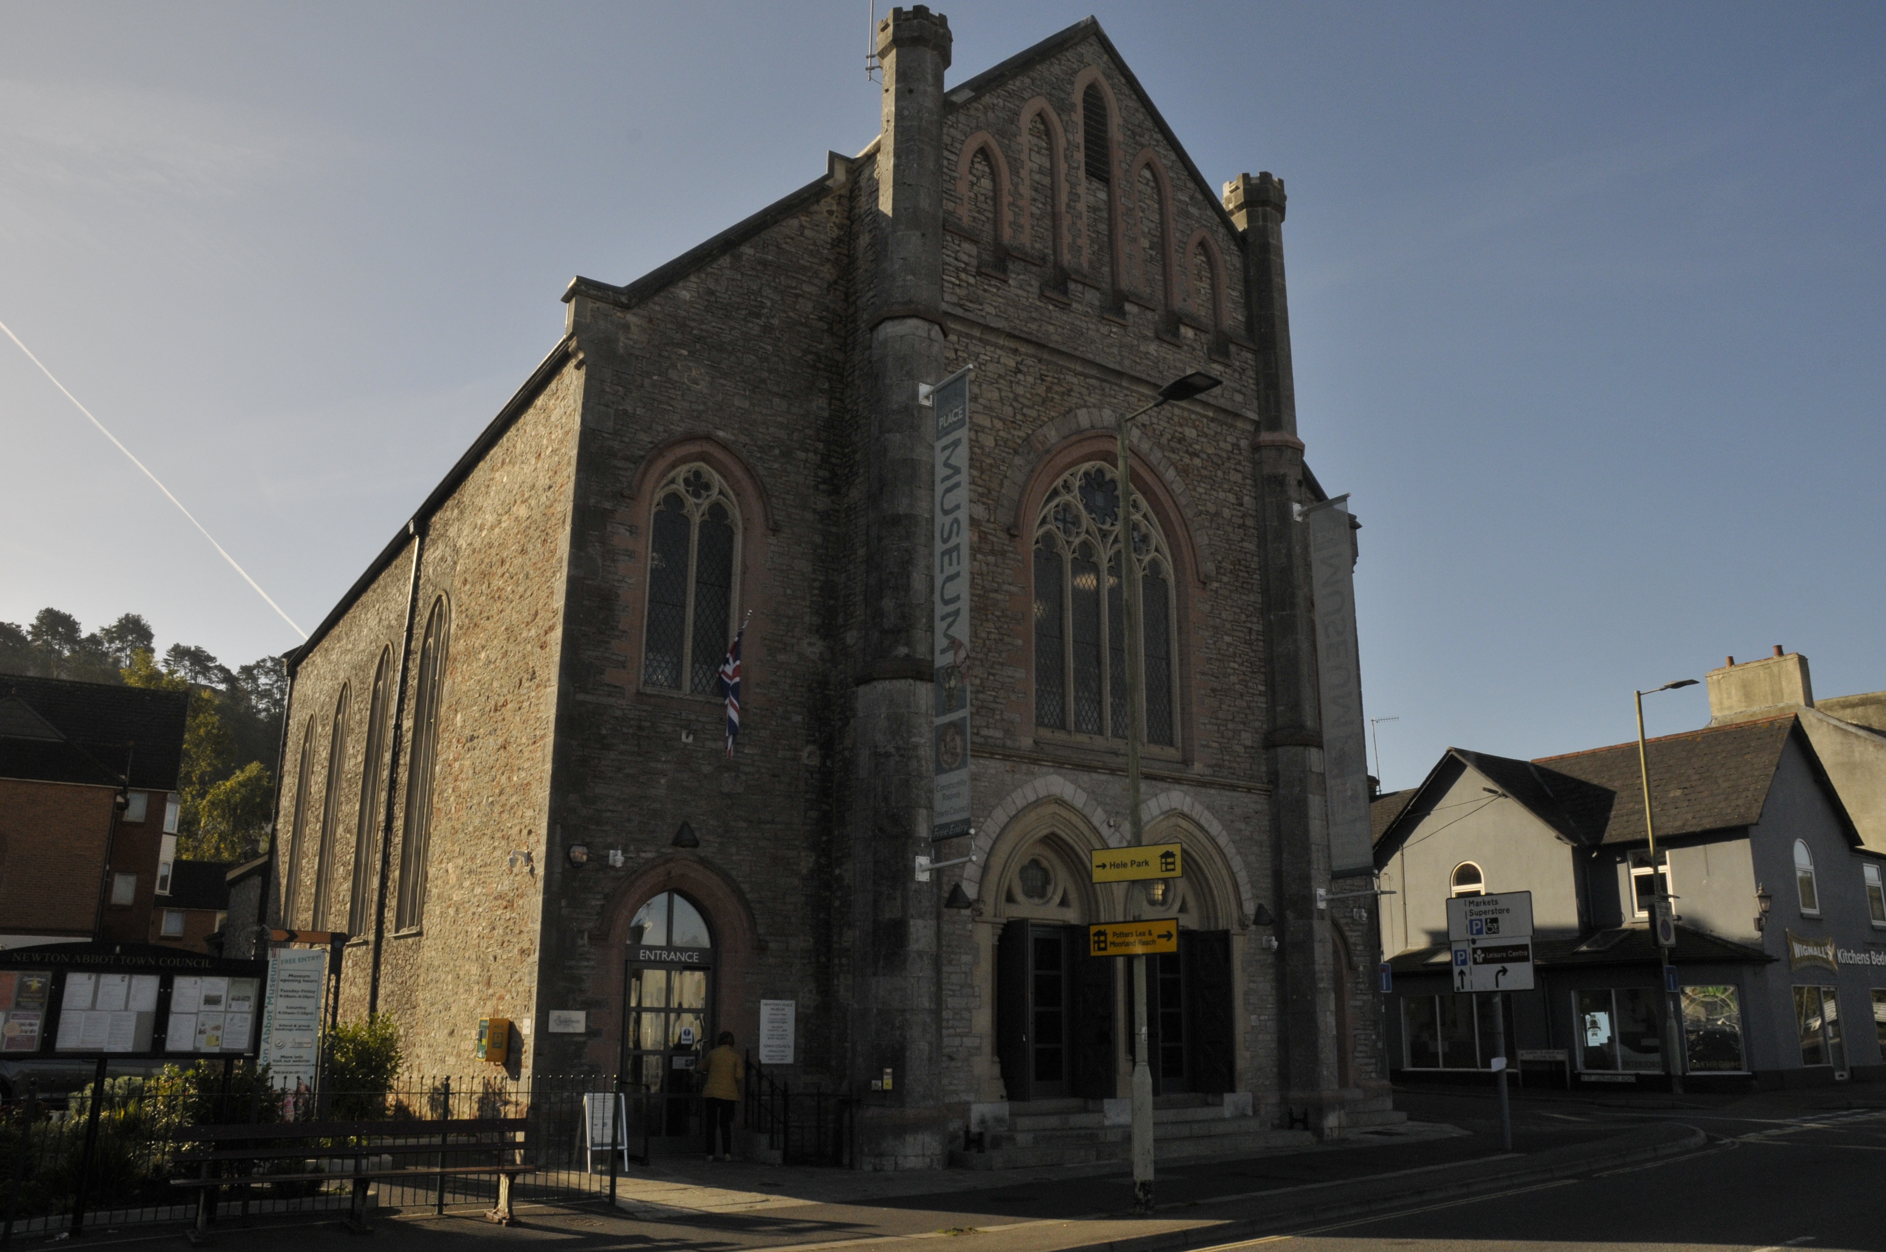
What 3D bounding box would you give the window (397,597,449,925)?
[{"bbox_3d":[-8.661,2.181,23.500,0.300,5.700,1.850,11,-19,-33],"label":"window"}]

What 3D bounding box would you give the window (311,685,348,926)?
[{"bbox_3d":[-13.350,4.037,31.024,0.291,5.771,1.794,10,-19,-32],"label":"window"}]

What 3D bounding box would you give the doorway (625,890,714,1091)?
[{"bbox_3d":[-3.652,5.127,19.057,1.323,3.038,0.294,10,-19,-32],"label":"doorway"}]

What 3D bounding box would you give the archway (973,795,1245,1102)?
[{"bbox_3d":[2.363,4.536,19.898,4.950,4.080,0.600,11,-19,-33],"label":"archway"}]

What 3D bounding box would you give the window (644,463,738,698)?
[{"bbox_3d":[-3.360,-0.705,19.388,1.390,3.330,0.320,11,-19,-33],"label":"window"}]

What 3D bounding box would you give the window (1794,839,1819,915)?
[{"bbox_3d":[19.628,5.711,32.118,1.200,1.780,0.160,13,-20,-37],"label":"window"}]

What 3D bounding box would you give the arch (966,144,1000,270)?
[{"bbox_3d":[0.625,-6.413,21.565,0.620,2.240,0.250,11,-19,-33],"label":"arch"}]

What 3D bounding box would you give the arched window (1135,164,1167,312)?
[{"bbox_3d":[3.658,-6.875,25.019,0.725,2.940,0.294,10,-19,-32],"label":"arched window"}]

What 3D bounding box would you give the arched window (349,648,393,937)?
[{"bbox_3d":[-11.102,3.154,27.742,0.291,5.869,1.843,10,-19,-32],"label":"arched window"}]

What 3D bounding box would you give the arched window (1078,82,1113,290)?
[{"bbox_3d":[2.645,-7.657,24.545,0.725,4.096,0.294,10,-19,-32],"label":"arched window"}]

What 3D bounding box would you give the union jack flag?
[{"bbox_3d":[-2.657,0.787,17.639,0.250,1.700,0.800,11,-19,-33],"label":"union jack flag"}]

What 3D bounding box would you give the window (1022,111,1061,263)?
[{"bbox_3d":[1.623,-7.347,23.754,0.725,2.989,0.294,10,-19,-32],"label":"window"}]

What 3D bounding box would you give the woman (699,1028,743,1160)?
[{"bbox_3d":[-2.864,6.073,18.283,0.512,1.586,0.345,6,-17,-21],"label":"woman"}]

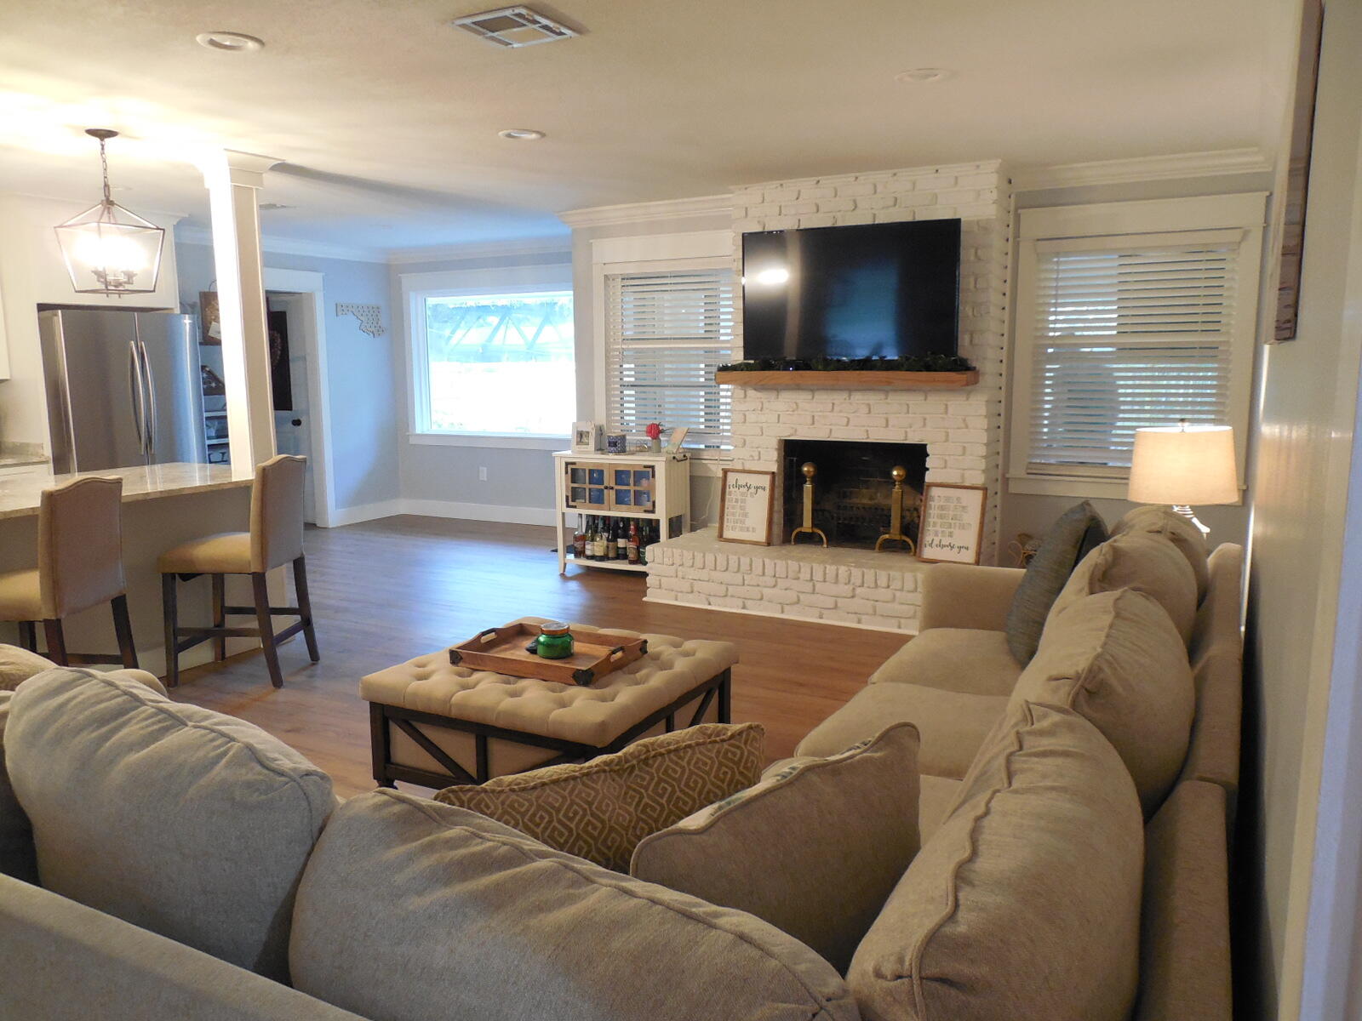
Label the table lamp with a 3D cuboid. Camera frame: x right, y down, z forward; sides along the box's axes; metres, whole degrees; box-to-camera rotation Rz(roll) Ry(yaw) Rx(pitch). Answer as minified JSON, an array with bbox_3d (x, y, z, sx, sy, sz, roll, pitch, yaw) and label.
[{"bbox_3d":[1.996,-0.041,3.935,0.380,0.640,0.380,4,10,28],"label":"table lamp"}]

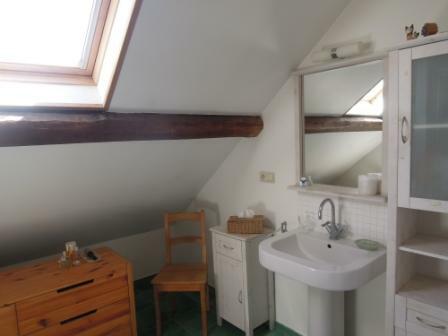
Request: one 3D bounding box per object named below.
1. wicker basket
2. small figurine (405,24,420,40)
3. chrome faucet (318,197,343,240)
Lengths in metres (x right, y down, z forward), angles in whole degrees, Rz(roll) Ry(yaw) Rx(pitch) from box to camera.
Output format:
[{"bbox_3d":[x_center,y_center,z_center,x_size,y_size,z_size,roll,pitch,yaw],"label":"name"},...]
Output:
[{"bbox_3d":[0.176,0.435,2.371,0.265,0.099,0.130,-1,6,12],"label":"wicker basket"},{"bbox_3d":[0.825,-0.594,1.362,0.056,0.063,0.040,3,8,40],"label":"small figurine"},{"bbox_3d":[0.649,0.329,1.937,0.178,0.267,0.140,-8,8,-41],"label":"chrome faucet"}]

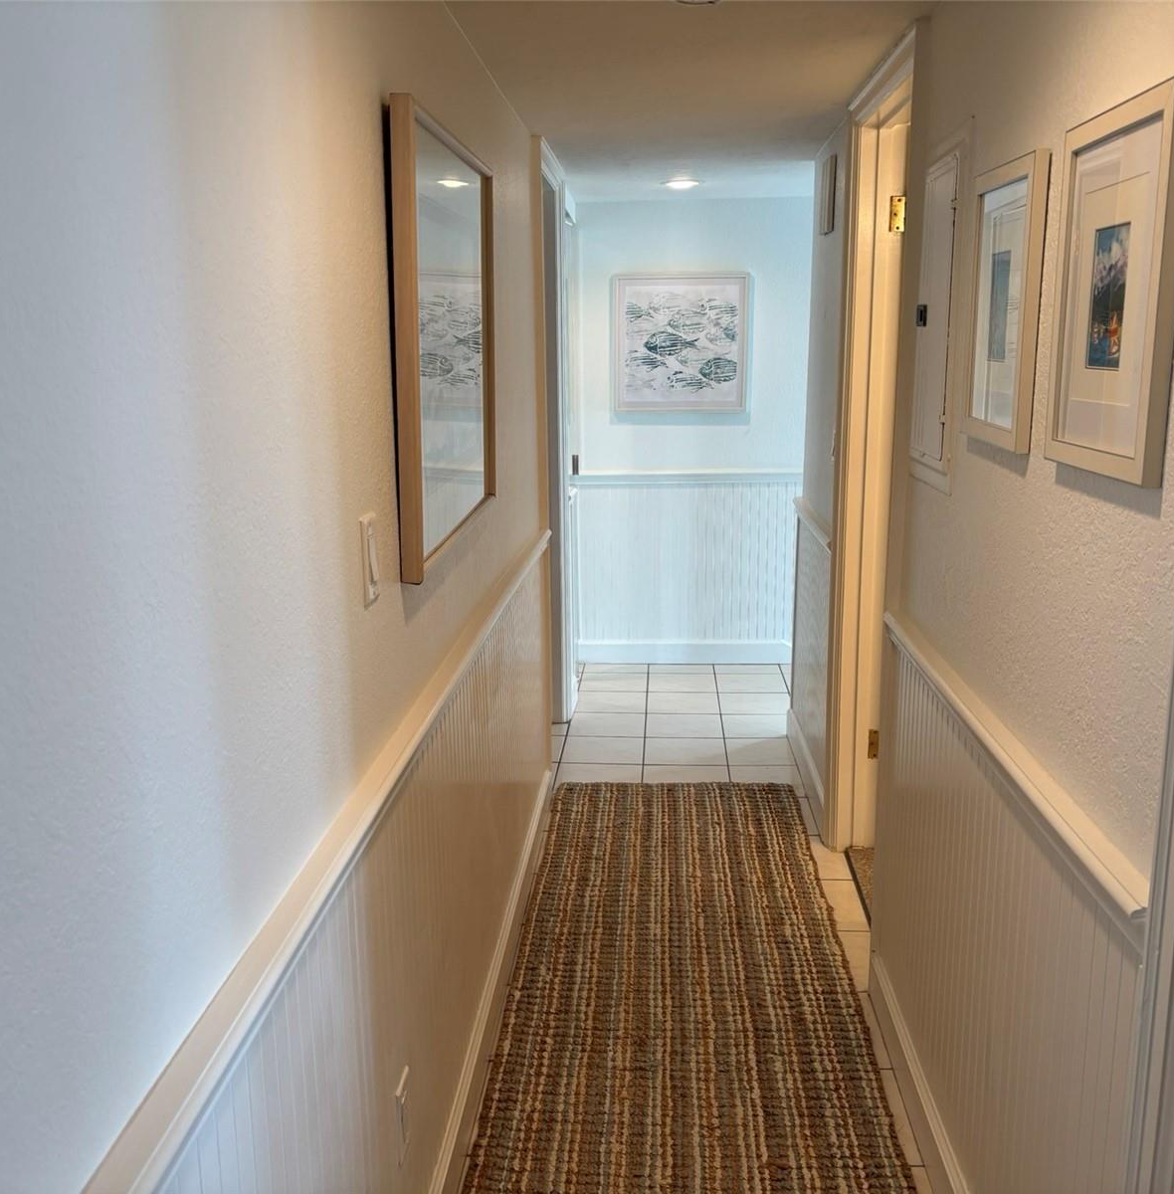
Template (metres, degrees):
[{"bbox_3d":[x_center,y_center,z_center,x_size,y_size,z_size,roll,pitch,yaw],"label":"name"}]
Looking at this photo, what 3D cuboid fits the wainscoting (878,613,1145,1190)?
[{"bbox_3d":[0.610,0.608,2.037,0.048,0.907,1.436,0,12,3],"label":"wainscoting"}]

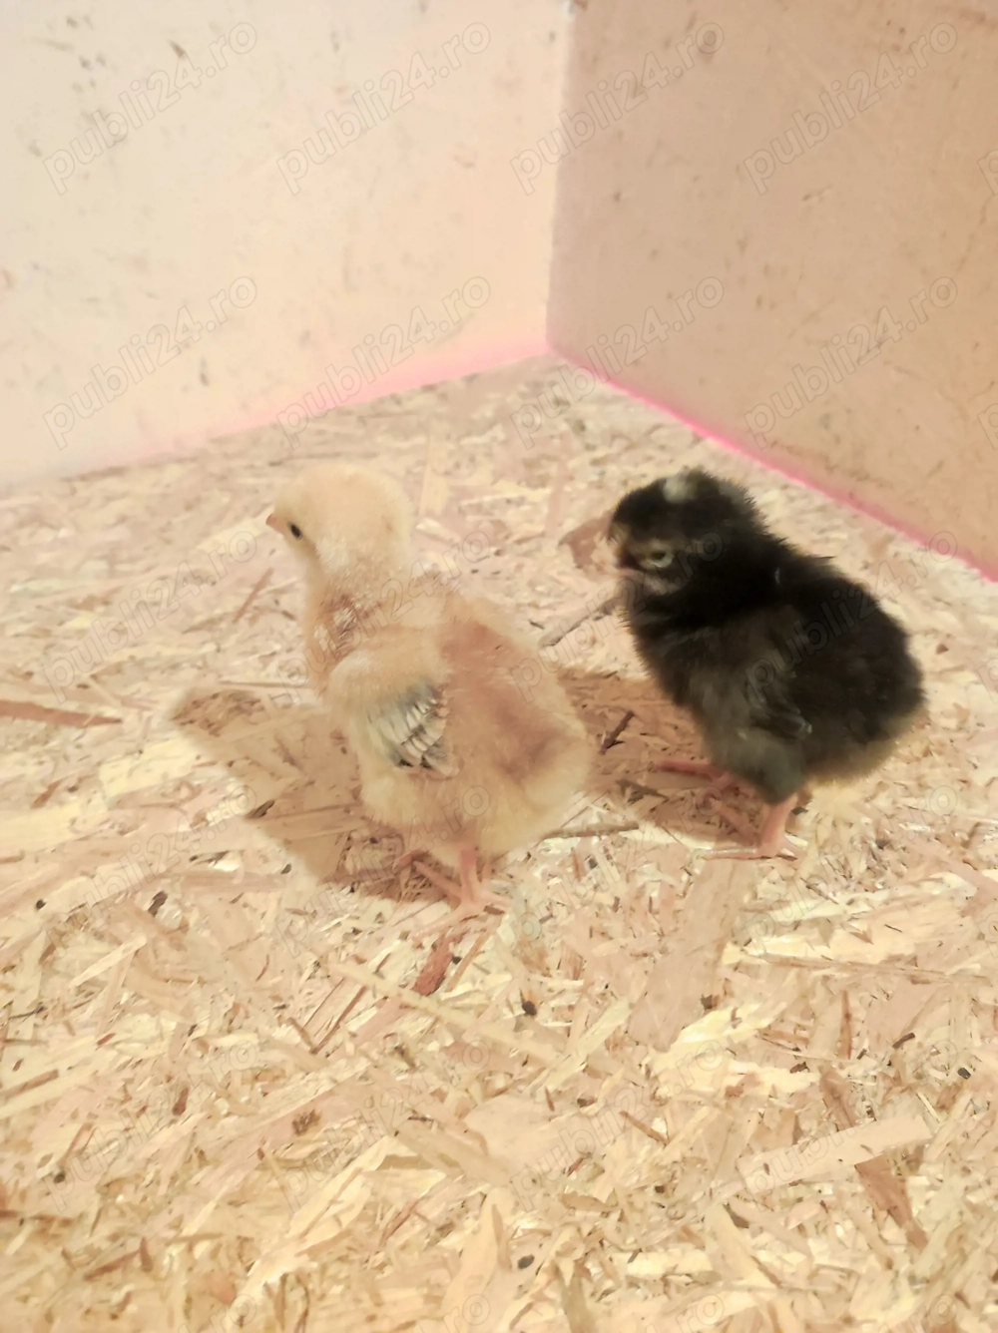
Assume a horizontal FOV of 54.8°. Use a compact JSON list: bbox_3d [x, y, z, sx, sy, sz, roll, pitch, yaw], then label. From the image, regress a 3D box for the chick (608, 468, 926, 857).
[{"bbox_3d":[0.065,0.000,0.251,0.091,0.102,0.057,10,40,9],"label":"chick"}]

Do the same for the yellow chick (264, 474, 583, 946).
[{"bbox_3d":[-0.018,0.005,0.242,0.092,0.102,0.058,30,46,29],"label":"yellow chick"}]

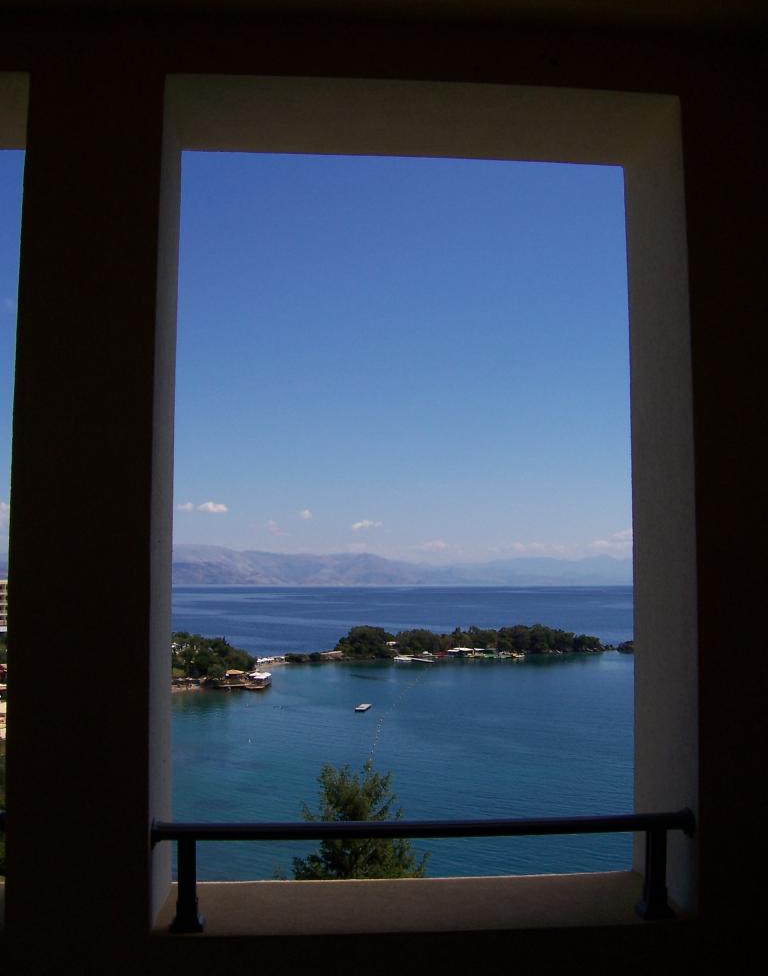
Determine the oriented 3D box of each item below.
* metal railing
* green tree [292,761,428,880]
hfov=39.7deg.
[{"bbox_3d":[0.101,0.808,2.286,1.168,0.217,0.080,0,-5,-5],"label":"metal railing"},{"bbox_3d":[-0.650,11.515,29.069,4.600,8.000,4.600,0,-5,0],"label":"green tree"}]

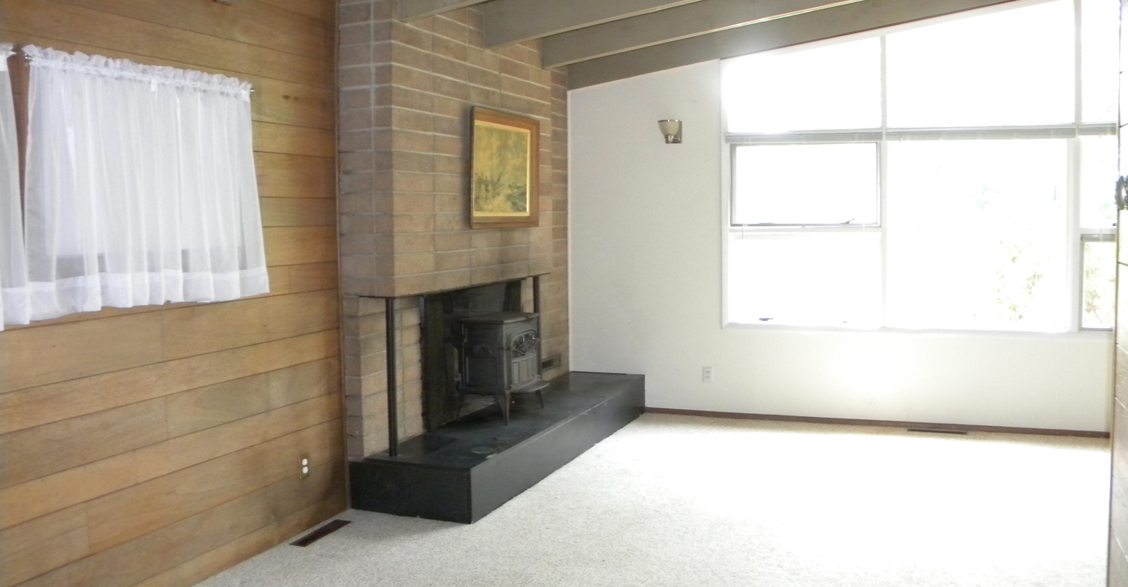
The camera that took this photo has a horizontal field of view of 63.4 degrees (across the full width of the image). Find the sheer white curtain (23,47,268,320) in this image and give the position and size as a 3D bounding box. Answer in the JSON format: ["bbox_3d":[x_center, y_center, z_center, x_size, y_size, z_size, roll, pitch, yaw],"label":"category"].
[{"bbox_3d":[-1.600,-0.416,3.577,0.090,0.930,1.140,1,5,23],"label":"sheer white curtain"}]

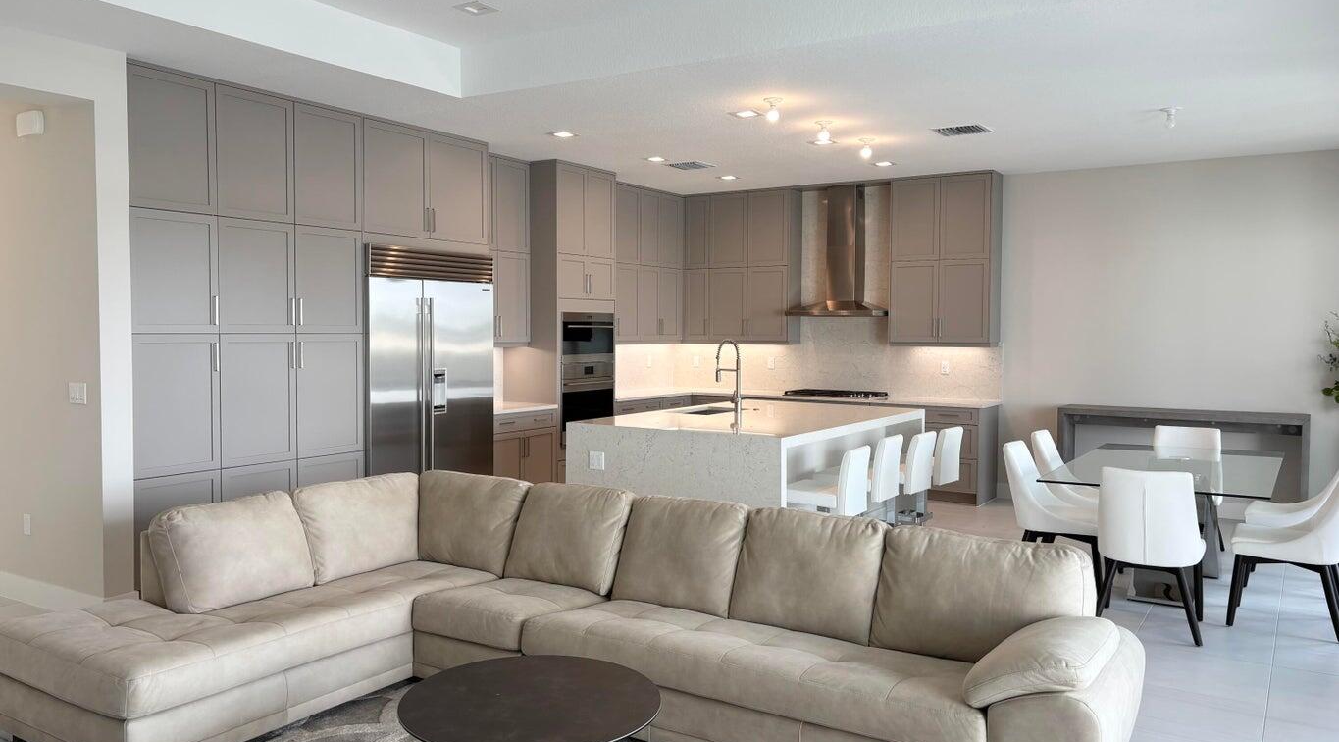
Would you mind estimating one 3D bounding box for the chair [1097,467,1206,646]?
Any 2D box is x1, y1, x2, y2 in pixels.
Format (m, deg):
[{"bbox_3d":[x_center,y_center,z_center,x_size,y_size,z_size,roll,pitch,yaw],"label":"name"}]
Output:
[{"bbox_3d":[2.589,0.934,5.393,0.518,0.870,0.593,2,3,33],"label":"chair"}]

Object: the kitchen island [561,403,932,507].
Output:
[{"bbox_3d":[0.697,0.801,7.739,1.722,0.915,2.711,2,3,33],"label":"kitchen island"}]

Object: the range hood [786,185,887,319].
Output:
[{"bbox_3d":[1.699,-1.192,10.050,0.921,1.302,0.530,2,3,33],"label":"range hood"}]

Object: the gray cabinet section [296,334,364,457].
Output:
[{"bbox_3d":[-2.518,0.151,6.913,0.600,0.819,0.549,2,3,33],"label":"gray cabinet section"}]

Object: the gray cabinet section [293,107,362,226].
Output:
[{"bbox_3d":[-2.512,-1.348,6.850,0.600,0.777,0.549,2,3,33],"label":"gray cabinet section"}]

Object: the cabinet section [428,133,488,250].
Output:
[{"bbox_3d":[-1.861,-1.388,7.862,0.600,0.777,0.619,2,3,33],"label":"cabinet section"}]

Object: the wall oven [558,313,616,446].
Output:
[{"bbox_3d":[-0.962,0.045,9.272,0.620,1.156,0.762,2,3,33],"label":"wall oven"}]

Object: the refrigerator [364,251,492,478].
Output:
[{"bbox_3d":[-1.985,0.185,7.609,0.670,2.140,1.230,2,3,33],"label":"refrigerator"}]

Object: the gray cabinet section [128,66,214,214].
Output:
[{"bbox_3d":[-3.098,-1.313,5.940,0.600,0.777,0.527,2,3,33],"label":"gray cabinet section"}]

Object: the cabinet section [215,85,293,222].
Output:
[{"bbox_3d":[-2.808,-1.330,6.391,0.600,0.777,0.544,2,3,33],"label":"cabinet section"}]

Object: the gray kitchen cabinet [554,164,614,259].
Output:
[{"bbox_3d":[-1.001,-1.439,9.212,0.644,0.792,0.840,2,3,33],"label":"gray kitchen cabinet"}]

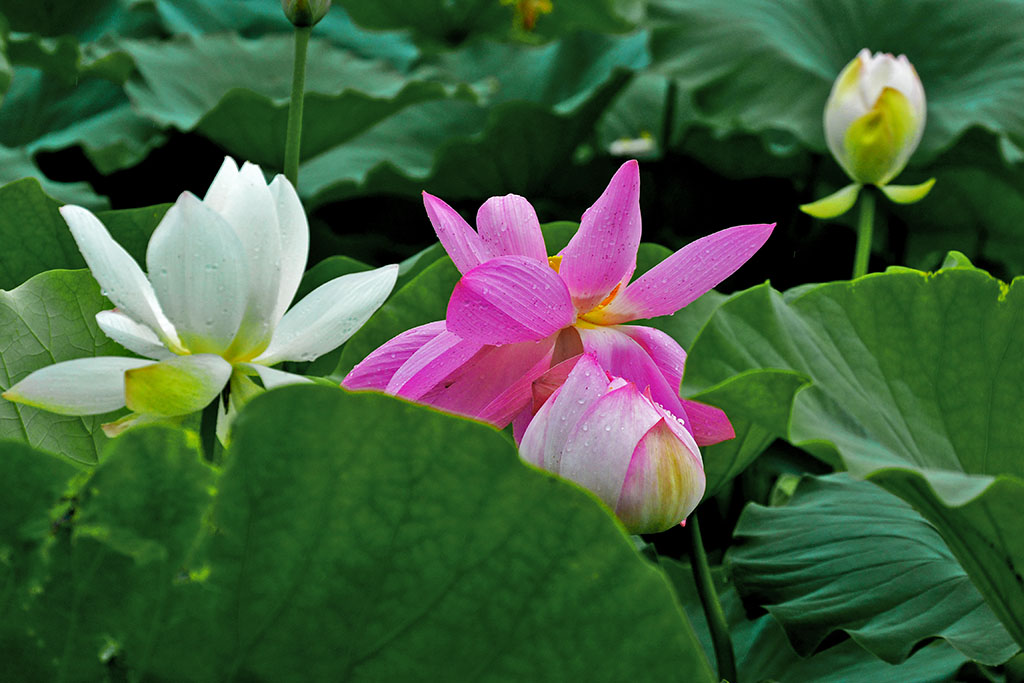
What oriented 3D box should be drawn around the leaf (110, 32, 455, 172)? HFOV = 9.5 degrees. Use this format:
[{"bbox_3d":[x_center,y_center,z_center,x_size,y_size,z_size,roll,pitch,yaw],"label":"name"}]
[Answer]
[{"bbox_3d":[-0.202,-0.217,5.600,0.320,0.100,0.300,0,10,0],"label":"leaf"}]

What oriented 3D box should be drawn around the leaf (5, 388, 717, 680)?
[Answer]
[{"bbox_3d":[-0.079,0.109,3.200,0.380,0.190,0.250,0,10,0],"label":"leaf"}]

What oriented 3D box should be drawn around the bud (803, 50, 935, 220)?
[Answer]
[{"bbox_3d":[0.260,-0.152,4.500,0.098,0.120,0.085,0,10,0],"label":"bud"}]

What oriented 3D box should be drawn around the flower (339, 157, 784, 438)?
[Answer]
[{"bbox_3d":[0.026,-0.021,3.450,0.240,0.150,0.210,0,10,0],"label":"flower"}]

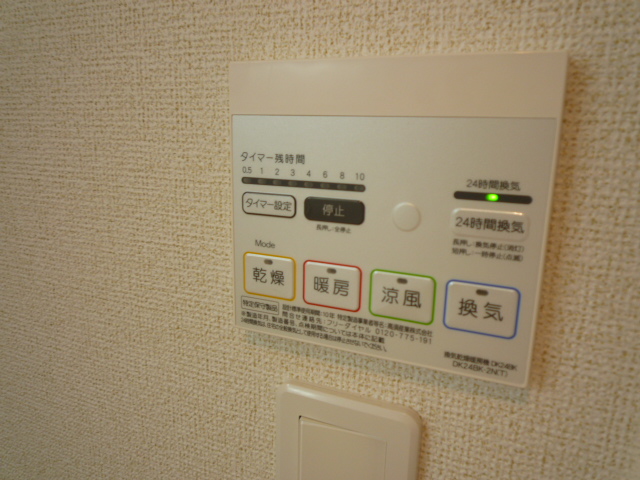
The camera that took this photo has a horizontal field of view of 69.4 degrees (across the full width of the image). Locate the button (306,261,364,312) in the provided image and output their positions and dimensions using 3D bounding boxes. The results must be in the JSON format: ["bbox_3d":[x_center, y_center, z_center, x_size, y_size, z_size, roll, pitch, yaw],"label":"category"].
[{"bbox_3d":[0.005,0.020,0.195,0.026,0.019,0.005,7,14,22],"label":"button"}]

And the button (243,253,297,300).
[{"bbox_3d":[-0.023,0.017,0.206,0.026,0.019,0.005,7,14,22],"label":"button"}]

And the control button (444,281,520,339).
[{"bbox_3d":[0.060,0.026,0.173,0.026,0.019,0.005,7,14,22],"label":"control button"}]

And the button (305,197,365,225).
[{"bbox_3d":[0.006,-0.012,0.188,0.026,0.010,0.005,7,14,22],"label":"button"}]

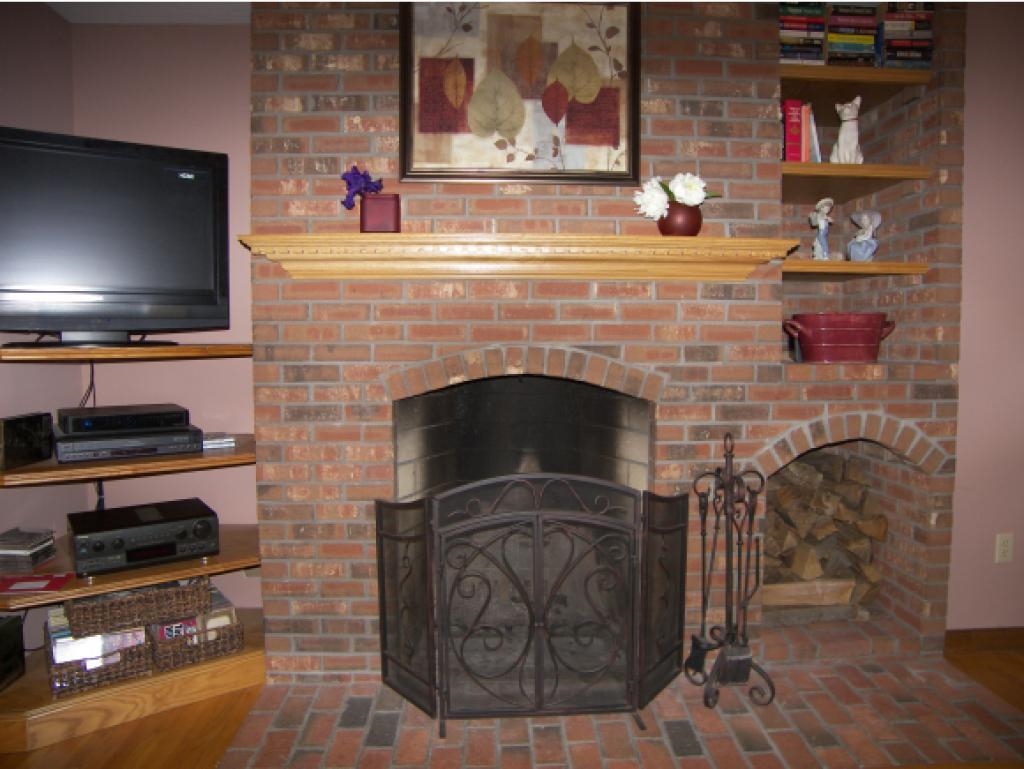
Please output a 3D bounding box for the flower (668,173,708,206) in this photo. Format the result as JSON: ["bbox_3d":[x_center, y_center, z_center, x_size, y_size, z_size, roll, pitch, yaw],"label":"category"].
[{"bbox_3d":[0.584,-0.643,2.350,0.126,0.113,0.120,0,4,-2],"label":"flower"}]

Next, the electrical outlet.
[{"bbox_3d":[1.824,0.607,2.630,0.071,0.116,0.012,0,4,-2],"label":"electrical outlet"}]

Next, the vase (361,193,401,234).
[{"bbox_3d":[-0.431,-0.559,2.330,0.131,0.135,0.115,0,4,-2],"label":"vase"}]

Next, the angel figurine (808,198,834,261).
[{"bbox_3d":[1.124,-0.558,2.580,0.085,0.235,0.085,-2,5,-32],"label":"angel figurine"}]

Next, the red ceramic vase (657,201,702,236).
[{"bbox_3d":[0.557,-0.548,2.360,0.146,0.130,0.146,0,4,-2],"label":"red ceramic vase"}]

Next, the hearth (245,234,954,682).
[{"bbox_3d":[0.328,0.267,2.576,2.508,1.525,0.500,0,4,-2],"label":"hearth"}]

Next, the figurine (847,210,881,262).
[{"bbox_3d":[1.282,-0.538,2.590,0.122,0.195,0.105,2,4,22],"label":"figurine"}]

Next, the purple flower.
[{"bbox_3d":[-0.488,-0.642,2.320,0.138,0.146,0.125,0,4,-2],"label":"purple flower"}]

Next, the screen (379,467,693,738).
[{"bbox_3d":[0.084,0.661,2.326,1.080,0.790,0.350,0,4,-2],"label":"screen"}]

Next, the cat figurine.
[{"bbox_3d":[1.216,-0.915,2.575,0.122,0.250,0.135,1,4,18],"label":"cat figurine"}]

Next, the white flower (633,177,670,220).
[{"bbox_3d":[0.461,-0.612,2.345,0.120,0.145,0.120,0,4,-2],"label":"white flower"}]

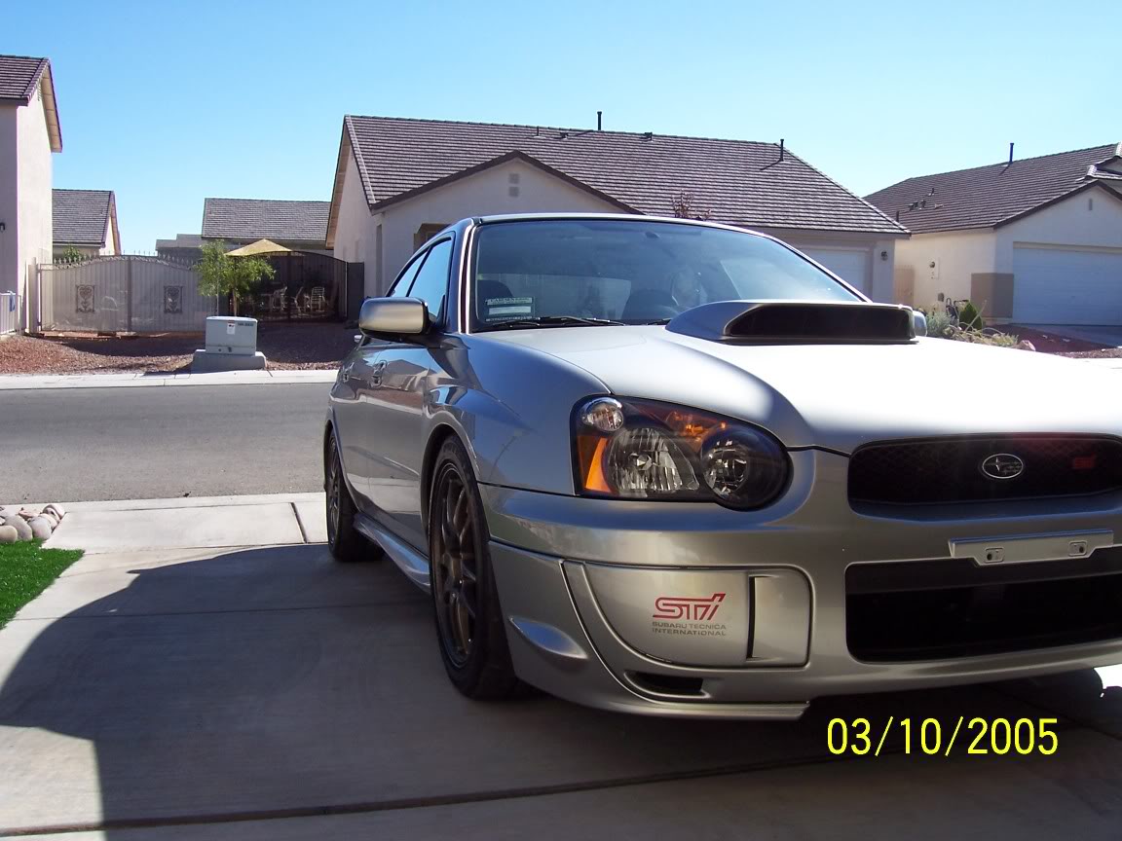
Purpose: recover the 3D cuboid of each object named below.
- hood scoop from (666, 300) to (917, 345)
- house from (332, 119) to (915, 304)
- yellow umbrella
[{"bbox_3d":[0.563,-0.253,2.856,0.600,0.140,0.440,1,0,-18],"label":"hood scoop"},{"bbox_3d":[0.808,-6.013,34.716,15.000,6.070,12.600,-1,5,-17],"label":"house"},{"bbox_3d":[-9.522,-5.585,35.500,2.650,0.600,2.650,-1,5,-17],"label":"yellow umbrella"}]

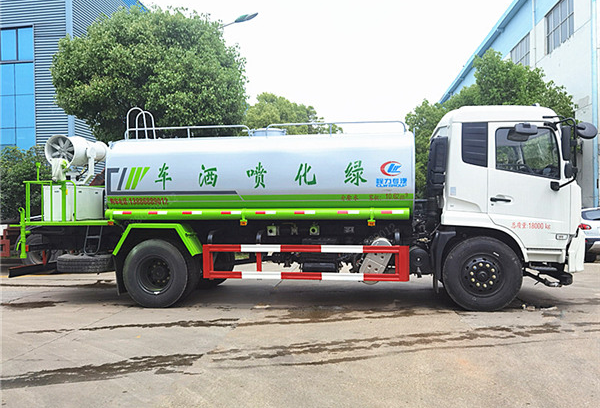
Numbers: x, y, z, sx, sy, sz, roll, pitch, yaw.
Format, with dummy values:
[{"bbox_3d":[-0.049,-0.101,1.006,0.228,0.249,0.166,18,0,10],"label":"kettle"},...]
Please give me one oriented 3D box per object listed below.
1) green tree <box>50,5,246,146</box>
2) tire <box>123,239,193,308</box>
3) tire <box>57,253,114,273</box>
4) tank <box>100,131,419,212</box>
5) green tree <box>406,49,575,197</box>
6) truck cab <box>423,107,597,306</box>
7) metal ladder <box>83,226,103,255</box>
[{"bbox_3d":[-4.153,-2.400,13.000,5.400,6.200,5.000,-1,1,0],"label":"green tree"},{"bbox_3d":[-2.147,1.046,7.199,1.050,1.050,0.300,-1,1,7],"label":"tire"},{"bbox_3d":[-3.701,1.010,8.150,1.050,0.280,1.050,-1,1,7],"label":"tire"},{"bbox_3d":[-0.530,-0.430,8.030,4.650,1.380,2.300,-1,1,7],"label":"tank"},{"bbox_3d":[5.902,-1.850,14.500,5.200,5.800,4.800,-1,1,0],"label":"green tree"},{"bbox_3d":[2.980,0.050,7.600,2.200,2.870,2.450,-1,1,7],"label":"truck cab"},{"bbox_3d":[-3.273,0.561,7.400,0.280,0.500,0.120,-1,1,7],"label":"metal ladder"}]

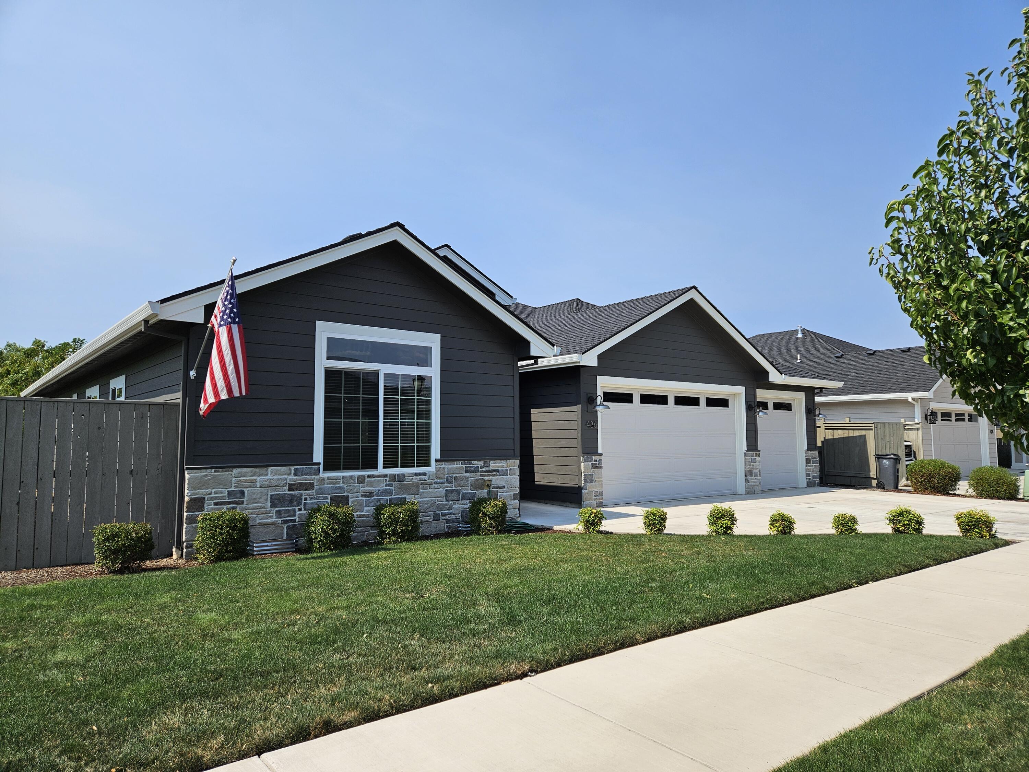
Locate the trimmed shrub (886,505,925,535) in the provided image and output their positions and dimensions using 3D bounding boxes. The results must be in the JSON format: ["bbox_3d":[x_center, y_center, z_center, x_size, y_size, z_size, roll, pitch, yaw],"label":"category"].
[{"bbox_3d":[5.747,1.969,10.077,0.540,0.440,0.520,3,-6,-39],"label":"trimmed shrub"}]

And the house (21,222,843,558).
[{"bbox_3d":[-2.881,0.307,20.615,18.300,5.450,18.500,3,-6,-39],"label":"house"}]

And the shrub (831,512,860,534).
[{"bbox_3d":[4.857,2.004,10.030,0.410,0.350,0.400,3,-6,-39],"label":"shrub"}]

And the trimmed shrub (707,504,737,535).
[{"bbox_3d":[3.086,1.997,10.175,0.380,0.475,0.380,3,-5,-39],"label":"trimmed shrub"}]

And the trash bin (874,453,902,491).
[{"bbox_3d":[10.240,2.348,18.750,0.520,1.000,0.600,4,-6,-44],"label":"trash bin"}]

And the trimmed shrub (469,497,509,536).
[{"bbox_3d":[-0.381,1.925,10.123,0.493,0.555,0.493,3,-5,-39],"label":"trimmed shrub"}]

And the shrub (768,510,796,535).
[{"bbox_3d":[3.993,2.053,10.214,0.344,0.381,0.344,3,-5,-39],"label":"shrub"}]

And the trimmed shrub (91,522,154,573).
[{"bbox_3d":[-4.242,1.741,7.420,0.558,0.504,0.558,3,-5,-39],"label":"trimmed shrub"}]

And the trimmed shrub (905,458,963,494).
[{"bbox_3d":[10.764,2.279,17.611,1.380,0.930,1.300,3,-6,-39],"label":"trimmed shrub"}]

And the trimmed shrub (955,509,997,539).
[{"bbox_3d":[6.591,1.953,9.792,0.580,0.440,0.550,3,-6,-39],"label":"trimmed shrub"}]

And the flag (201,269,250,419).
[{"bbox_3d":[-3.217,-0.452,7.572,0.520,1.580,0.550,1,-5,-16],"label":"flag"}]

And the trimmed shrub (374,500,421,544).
[{"bbox_3d":[-1.658,1.870,9.660,0.600,0.600,0.580,0,-4,0],"label":"trimmed shrub"}]

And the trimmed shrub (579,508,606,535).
[{"bbox_3d":[1.140,1.988,10.180,0.410,0.400,0.400,0,-4,0],"label":"trimmed shrub"}]

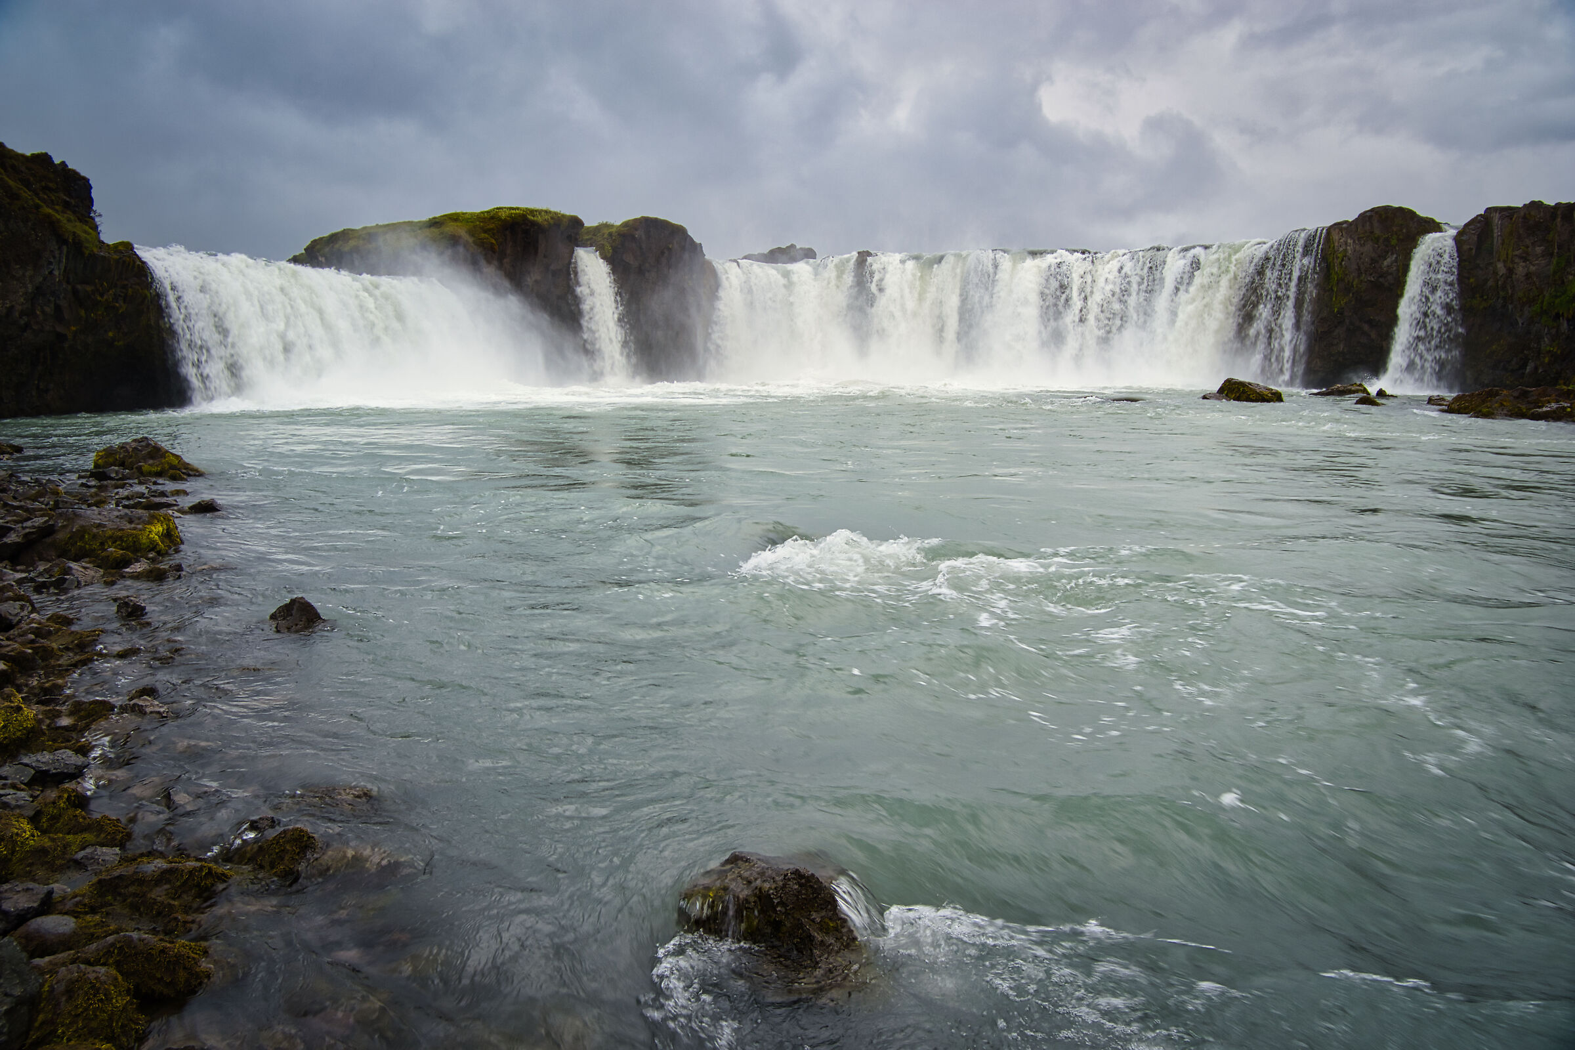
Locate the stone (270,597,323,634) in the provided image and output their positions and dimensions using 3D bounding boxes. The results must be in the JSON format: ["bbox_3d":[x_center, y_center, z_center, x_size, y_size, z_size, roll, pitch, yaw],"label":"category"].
[{"bbox_3d":[-4.381,0.794,8.955,0.430,0.290,0.360,-6,10,-26],"label":"stone"}]

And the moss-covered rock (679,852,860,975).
[{"bbox_3d":[-0.069,1.539,4.057,0.750,0.360,0.640,-1,9,-1],"label":"moss-covered rock"}]

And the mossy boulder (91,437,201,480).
[{"bbox_3d":[-13.498,-1.429,21.159,2.050,0.780,1.500,-7,11,-32],"label":"mossy boulder"}]

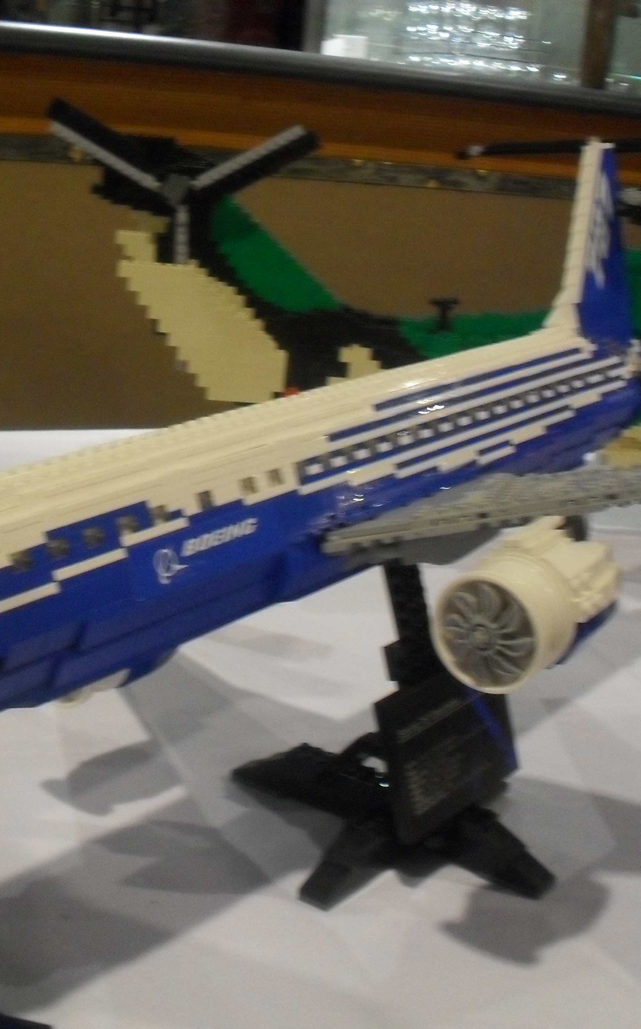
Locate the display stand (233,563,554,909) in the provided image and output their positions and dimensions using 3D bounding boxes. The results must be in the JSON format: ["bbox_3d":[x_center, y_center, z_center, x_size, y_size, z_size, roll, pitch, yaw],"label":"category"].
[{"bbox_3d":[0.036,0.084,0.641,0.160,0.135,0.160,15,17,35],"label":"display stand"}]

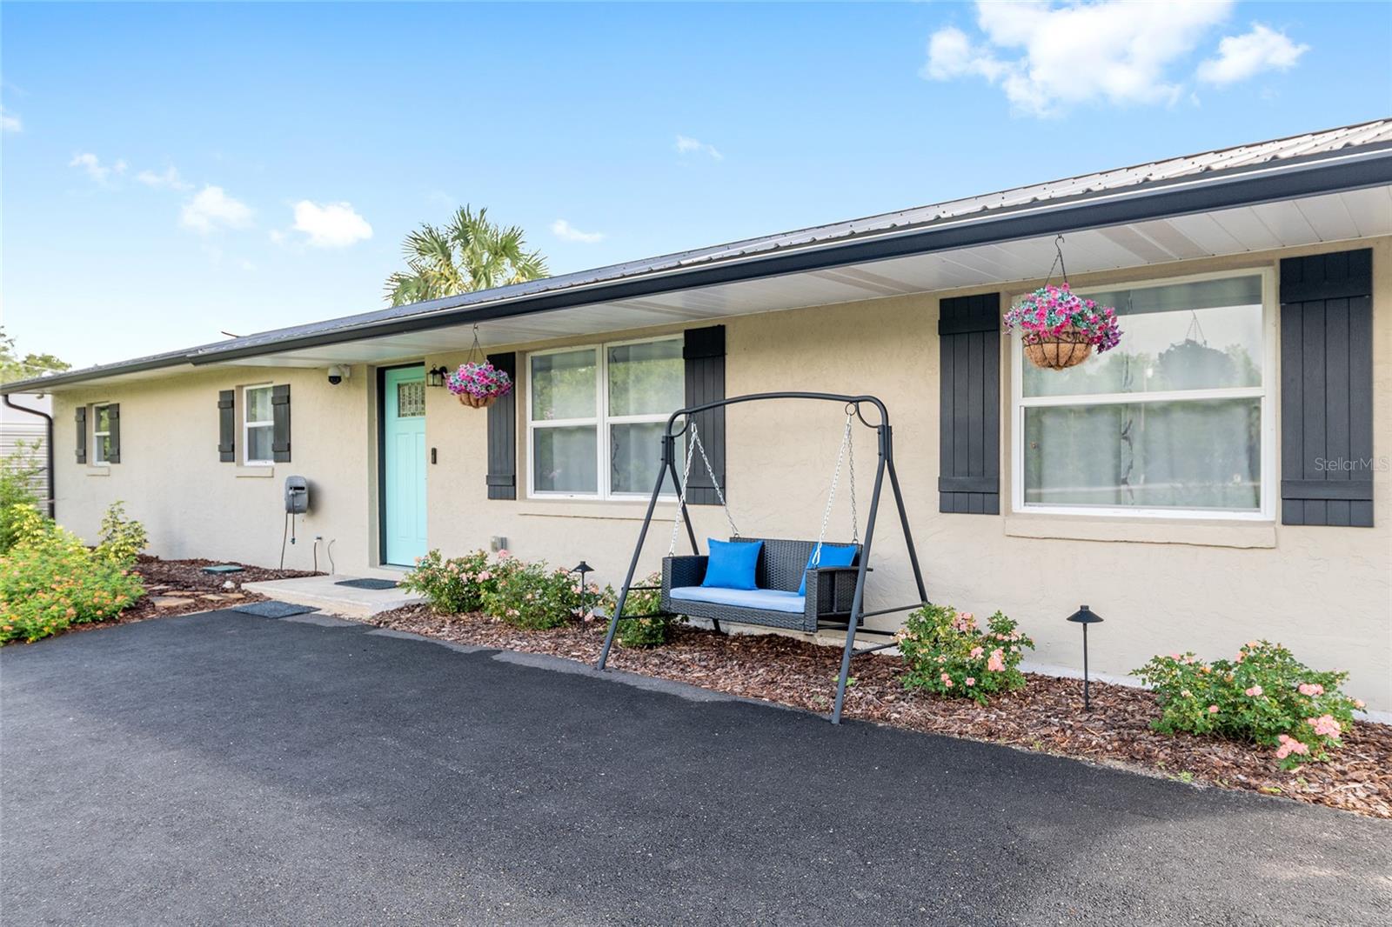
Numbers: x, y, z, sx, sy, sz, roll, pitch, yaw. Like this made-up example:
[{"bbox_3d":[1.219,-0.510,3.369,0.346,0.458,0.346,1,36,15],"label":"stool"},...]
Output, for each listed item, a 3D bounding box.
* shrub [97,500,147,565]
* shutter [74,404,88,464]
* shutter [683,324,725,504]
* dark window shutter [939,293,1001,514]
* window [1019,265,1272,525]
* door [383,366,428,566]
[{"bbox_3d":[-7.179,0.868,12.101,0.620,0.820,0.620,0,0,40],"label":"shrub"},{"bbox_3d":[-9.791,-0.440,15.379,0.380,0.890,0.045,0,0,40],"label":"shutter"},{"bbox_3d":[0.066,-0.349,7.177,0.388,1.311,0.040,0,0,40],"label":"shutter"},{"bbox_3d":[1.633,-0.348,5.787,0.376,1.303,0.045,0,0,40],"label":"dark window shutter"},{"bbox_3d":[2.443,-0.354,5.372,1.375,1.292,0.090,0,0,40],"label":"window"},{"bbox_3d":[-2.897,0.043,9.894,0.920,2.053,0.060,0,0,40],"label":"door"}]

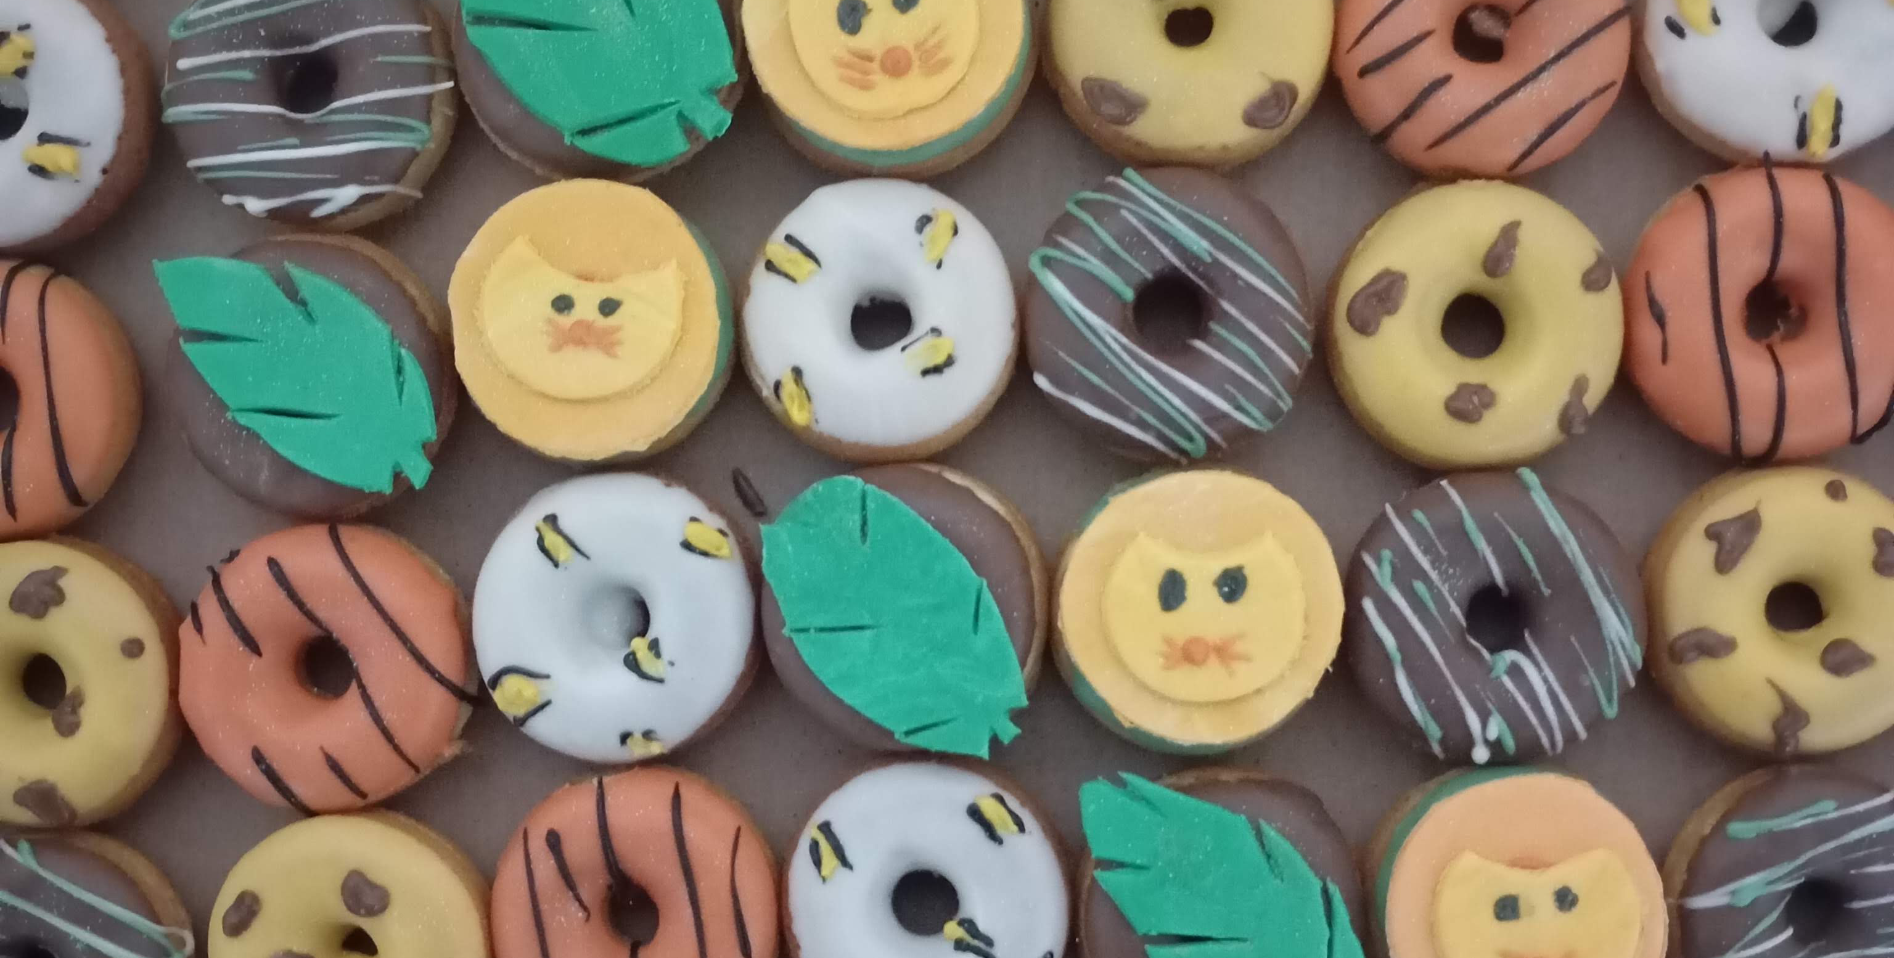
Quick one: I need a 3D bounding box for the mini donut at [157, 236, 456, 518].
[{"bbox_3d":[-0.124,-0.020,0.395,0.055,0.027,0.054,0,88,1],"label":"mini donut"}]

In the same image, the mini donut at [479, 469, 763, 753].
[{"bbox_3d":[-0.068,0.028,0.413,0.057,0.026,0.057,0,88,1],"label":"mini donut"}]

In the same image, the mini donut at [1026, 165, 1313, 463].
[{"bbox_3d":[0.045,-0.034,0.413,0.058,0.026,0.058,0,88,1],"label":"mini donut"}]

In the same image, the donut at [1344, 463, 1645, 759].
[{"bbox_3d":[0.102,0.026,0.378,0.054,0.025,0.054,0,90,3],"label":"donut"}]

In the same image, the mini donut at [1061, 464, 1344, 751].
[{"bbox_3d":[0.047,0.025,0.379,0.053,0.027,0.053,0,90,3],"label":"mini donut"}]

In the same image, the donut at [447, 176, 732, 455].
[{"bbox_3d":[-0.068,-0.030,0.385,0.053,0.027,0.053,0,90,3],"label":"donut"}]

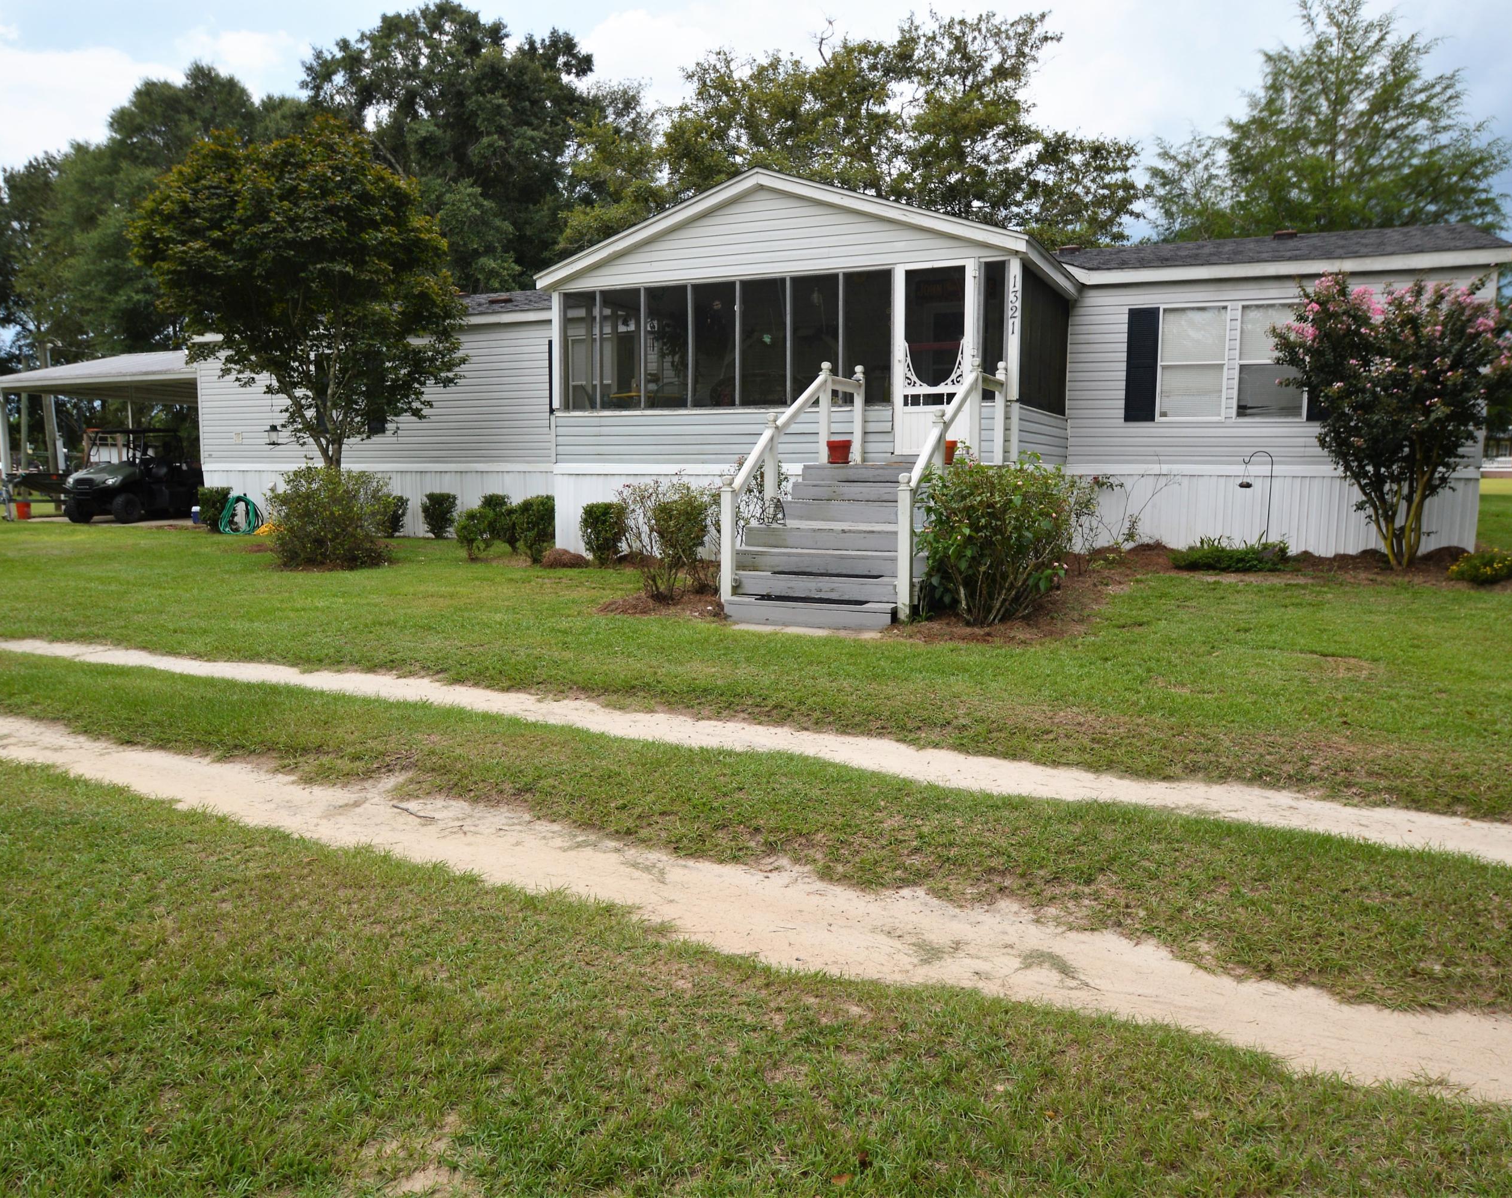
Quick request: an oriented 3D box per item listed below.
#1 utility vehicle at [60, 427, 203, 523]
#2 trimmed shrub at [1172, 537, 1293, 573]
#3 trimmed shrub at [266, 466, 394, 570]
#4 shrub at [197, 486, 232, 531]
[{"bbox_3d":[-13.448,-2.680,22.665,1.570,1.960,2.900,2,7,16],"label":"utility vehicle"},{"bbox_3d":[5.152,-0.490,11.347,1.210,0.300,0.750,3,7,22],"label":"trimmed shrub"},{"bbox_3d":[-5.313,-1.043,13.100,1.500,1.190,1.450,3,8,24],"label":"trimmed shrub"},{"bbox_3d":[-9.835,-1.630,18.900,0.580,0.820,0.580,3,7,22],"label":"shrub"}]

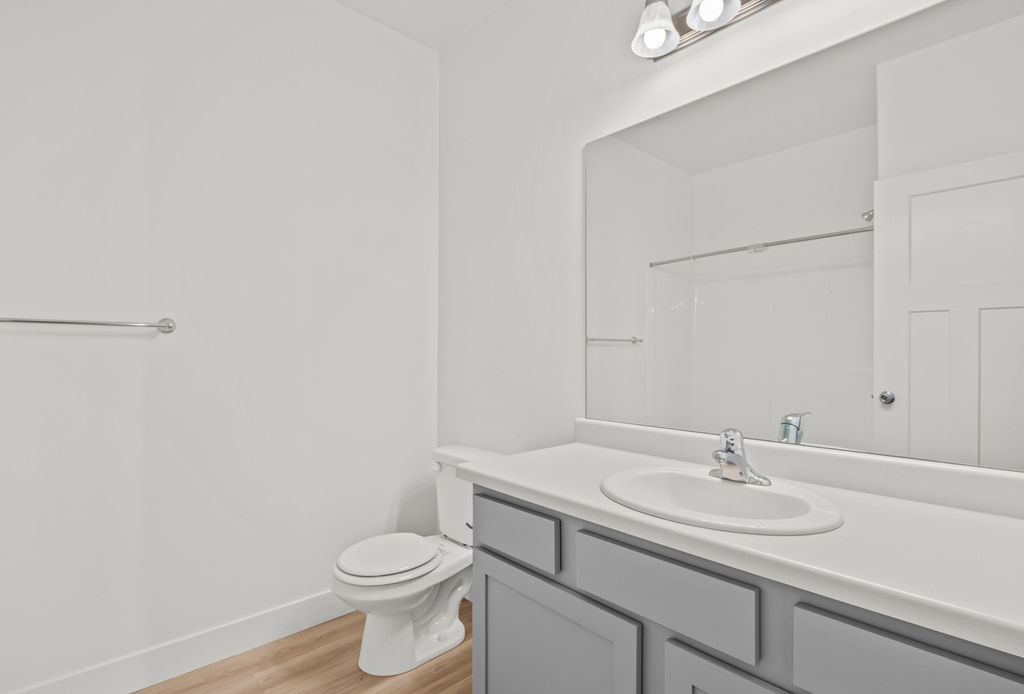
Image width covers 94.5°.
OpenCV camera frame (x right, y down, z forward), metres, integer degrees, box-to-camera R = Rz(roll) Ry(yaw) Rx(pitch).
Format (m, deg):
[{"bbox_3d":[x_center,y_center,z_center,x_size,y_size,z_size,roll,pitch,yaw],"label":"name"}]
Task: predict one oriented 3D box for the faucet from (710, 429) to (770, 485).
[{"bbox_3d":[0.525,0.259,1.133,0.150,0.135,0.150,2,-2,-43],"label":"faucet"}]

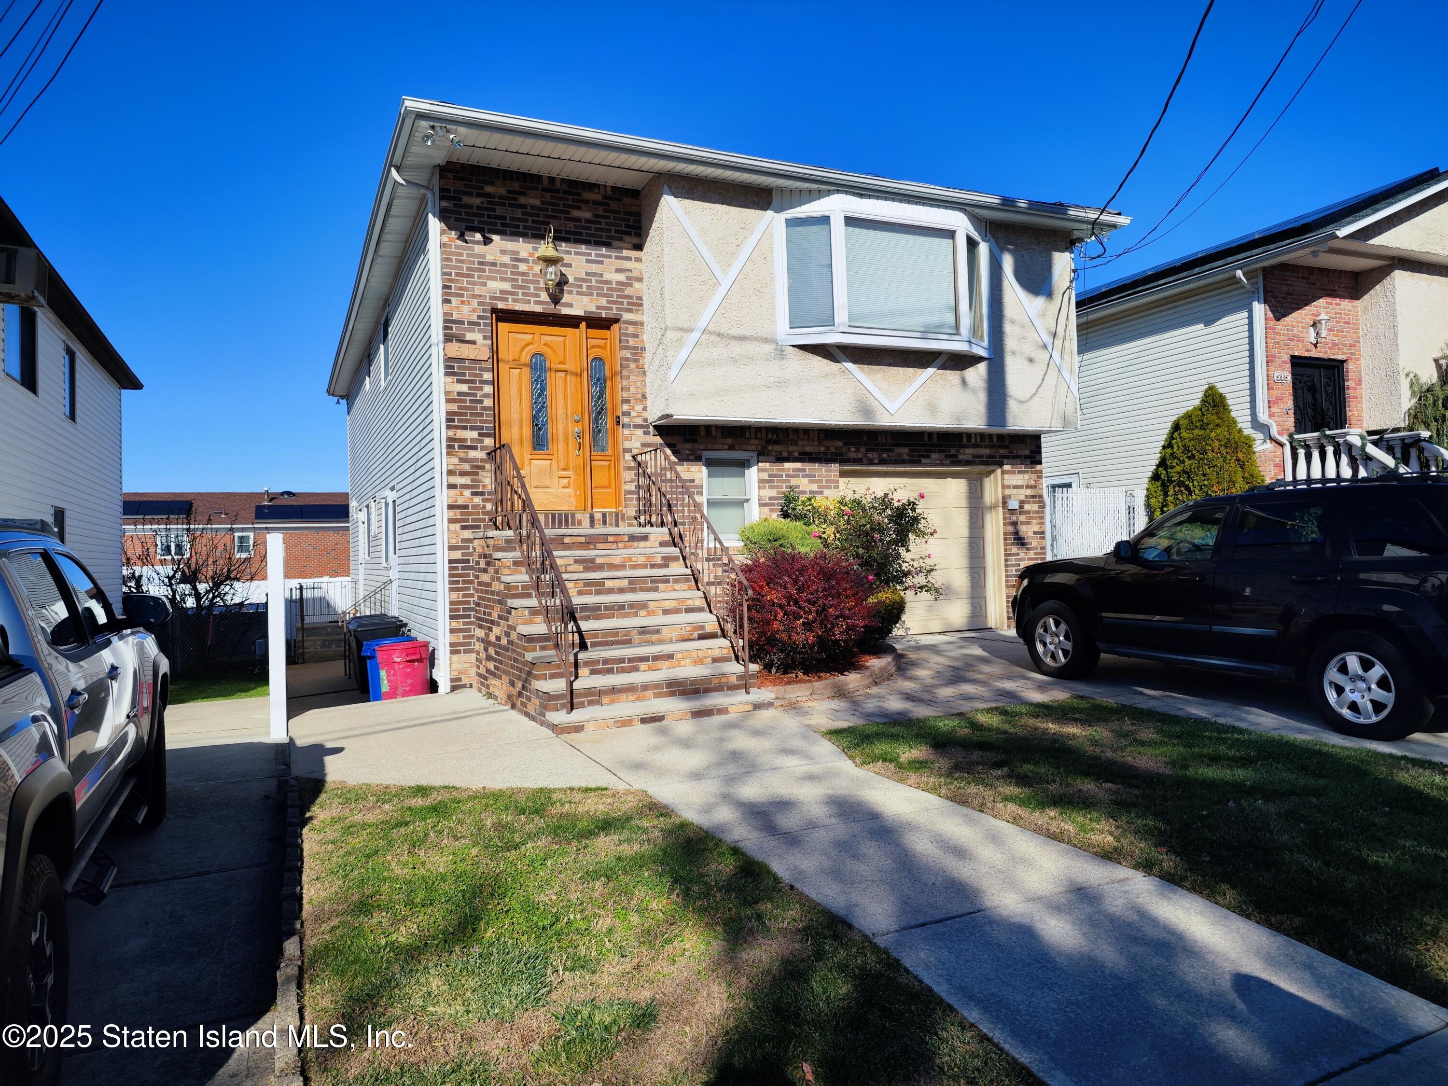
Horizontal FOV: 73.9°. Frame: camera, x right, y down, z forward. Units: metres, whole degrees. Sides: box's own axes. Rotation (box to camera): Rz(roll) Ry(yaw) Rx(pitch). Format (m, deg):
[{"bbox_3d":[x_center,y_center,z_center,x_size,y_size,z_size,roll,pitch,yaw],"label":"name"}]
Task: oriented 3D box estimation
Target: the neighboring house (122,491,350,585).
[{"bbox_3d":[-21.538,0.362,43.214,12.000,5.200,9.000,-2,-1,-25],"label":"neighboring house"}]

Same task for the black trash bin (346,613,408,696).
[{"bbox_3d":[-4.170,1.315,11.594,0.680,0.930,0.600,-2,-1,-25],"label":"black trash bin"}]

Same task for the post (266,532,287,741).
[{"bbox_3d":[-3.837,0.794,8.261,0.122,1.749,0.122,-2,-1,-25],"label":"post"}]

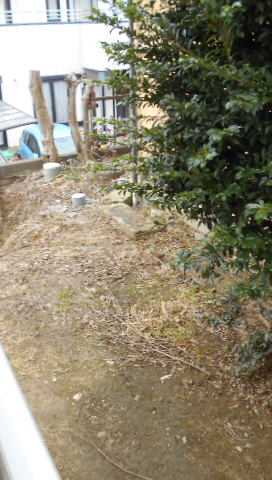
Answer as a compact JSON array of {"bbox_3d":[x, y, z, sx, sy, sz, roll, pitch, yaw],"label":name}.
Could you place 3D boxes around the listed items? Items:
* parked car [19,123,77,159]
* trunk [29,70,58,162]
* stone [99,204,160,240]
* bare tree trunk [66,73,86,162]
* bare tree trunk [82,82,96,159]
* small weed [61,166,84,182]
[{"bbox_3d":[-2.714,-2.687,15.423,1.660,1.520,3.750,-13,29,-25],"label":"parked car"},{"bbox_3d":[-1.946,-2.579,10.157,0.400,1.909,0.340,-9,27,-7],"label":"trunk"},{"bbox_3d":[-0.087,-0.310,7.444,0.470,0.120,1.120,-13,29,-25],"label":"stone"},{"bbox_3d":[-1.260,-2.586,10.257,0.340,1.881,0.300,-5,26,-5],"label":"bare tree trunk"},{"bbox_3d":[-1.040,-2.611,10.567,0.280,1.630,0.260,0,26,-7],"label":"bare tree trunk"},{"bbox_3d":[-1.282,-1.339,9.637,0.450,0.200,0.360,-13,29,-25],"label":"small weed"}]

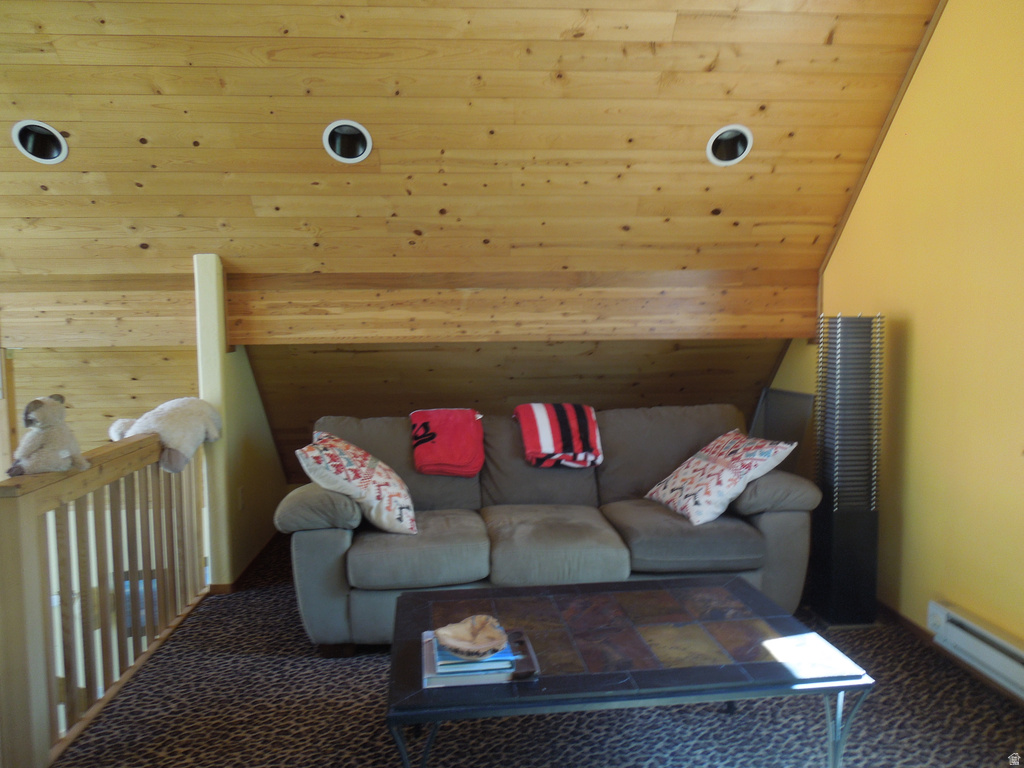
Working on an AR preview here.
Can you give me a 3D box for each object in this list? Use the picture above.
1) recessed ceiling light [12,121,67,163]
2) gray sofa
[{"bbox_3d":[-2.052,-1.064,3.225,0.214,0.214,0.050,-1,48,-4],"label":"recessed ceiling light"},{"bbox_3d":[0.156,0.627,3.593,2.343,0.939,0.932,-1,4,-7],"label":"gray sofa"}]

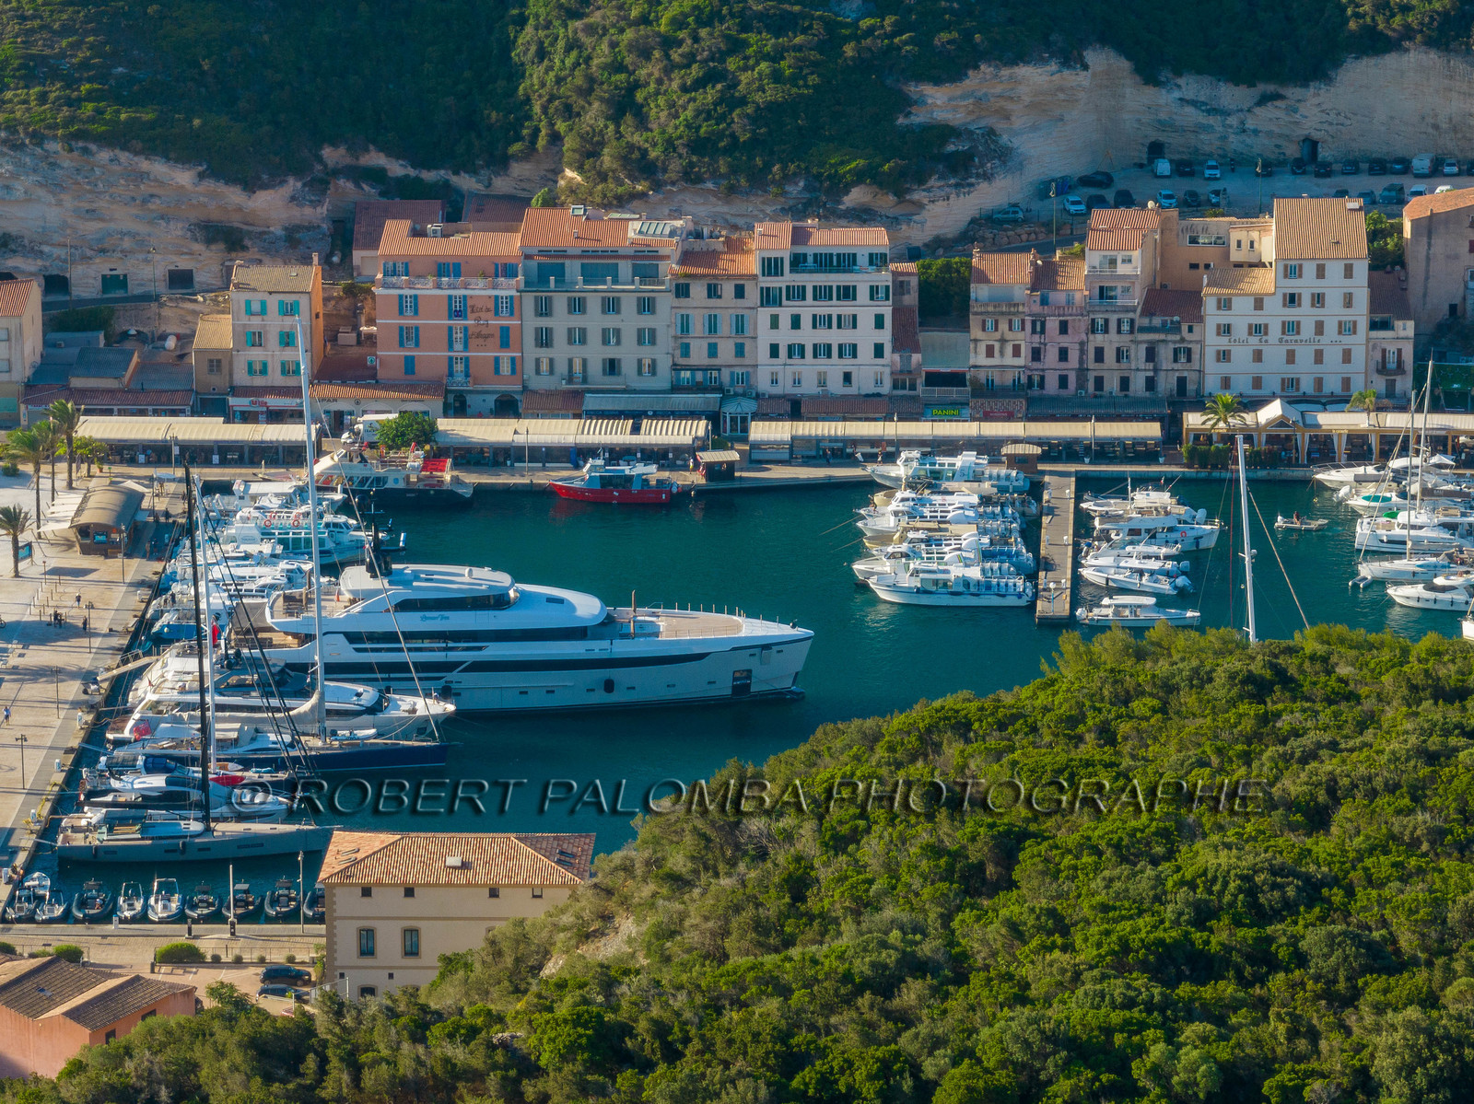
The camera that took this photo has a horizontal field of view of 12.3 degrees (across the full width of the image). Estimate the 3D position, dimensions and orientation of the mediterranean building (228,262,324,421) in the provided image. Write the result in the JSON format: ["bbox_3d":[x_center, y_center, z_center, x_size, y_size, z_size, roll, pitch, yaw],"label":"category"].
[{"bbox_3d":[-49.969,-23.095,744.054,8.637,16.435,9.800,0,17,1],"label":"mediterranean building"}]

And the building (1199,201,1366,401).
[{"bbox_3d":[59.114,-26.920,746.270,17.759,22.000,15.000,0,17,0],"label":"building"}]

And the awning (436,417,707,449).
[{"bbox_3d":[-16.410,-11.960,687.800,27.210,1.400,6.000,1,18,3],"label":"awning"}]

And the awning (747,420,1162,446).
[{"bbox_3d":[23.116,-12.793,730.713,43.934,1.376,5.000,0,17,0],"label":"awning"}]

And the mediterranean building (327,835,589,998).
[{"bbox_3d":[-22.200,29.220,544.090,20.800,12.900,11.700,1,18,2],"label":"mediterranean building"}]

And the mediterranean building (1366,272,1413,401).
[{"bbox_3d":[67.010,-22.060,703.050,4.760,11.600,10.500,1,18,3],"label":"mediterranean building"}]

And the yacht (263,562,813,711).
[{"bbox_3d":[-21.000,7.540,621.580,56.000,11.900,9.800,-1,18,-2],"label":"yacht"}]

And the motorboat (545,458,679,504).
[{"bbox_3d":[-12.510,-7.400,698.550,13.200,4.400,4.000,0,17,2],"label":"motorboat"}]

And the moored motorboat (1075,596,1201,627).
[{"bbox_3d":[38.650,5.590,657.860,12.000,2.700,3.600,0,17,0],"label":"moored motorboat"}]

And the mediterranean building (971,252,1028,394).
[{"bbox_3d":[27.020,-23.160,702.610,6.050,14.300,10.000,1,18,3],"label":"mediterranean building"}]

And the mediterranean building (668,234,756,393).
[{"bbox_3d":[-2.170,-23.840,722.380,9.000,17.800,11.000,1,17,2],"label":"mediterranean building"}]

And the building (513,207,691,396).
[{"bbox_3d":[-14.220,-25.280,722.990,16.500,20.000,13.000,0,17,1],"label":"building"}]

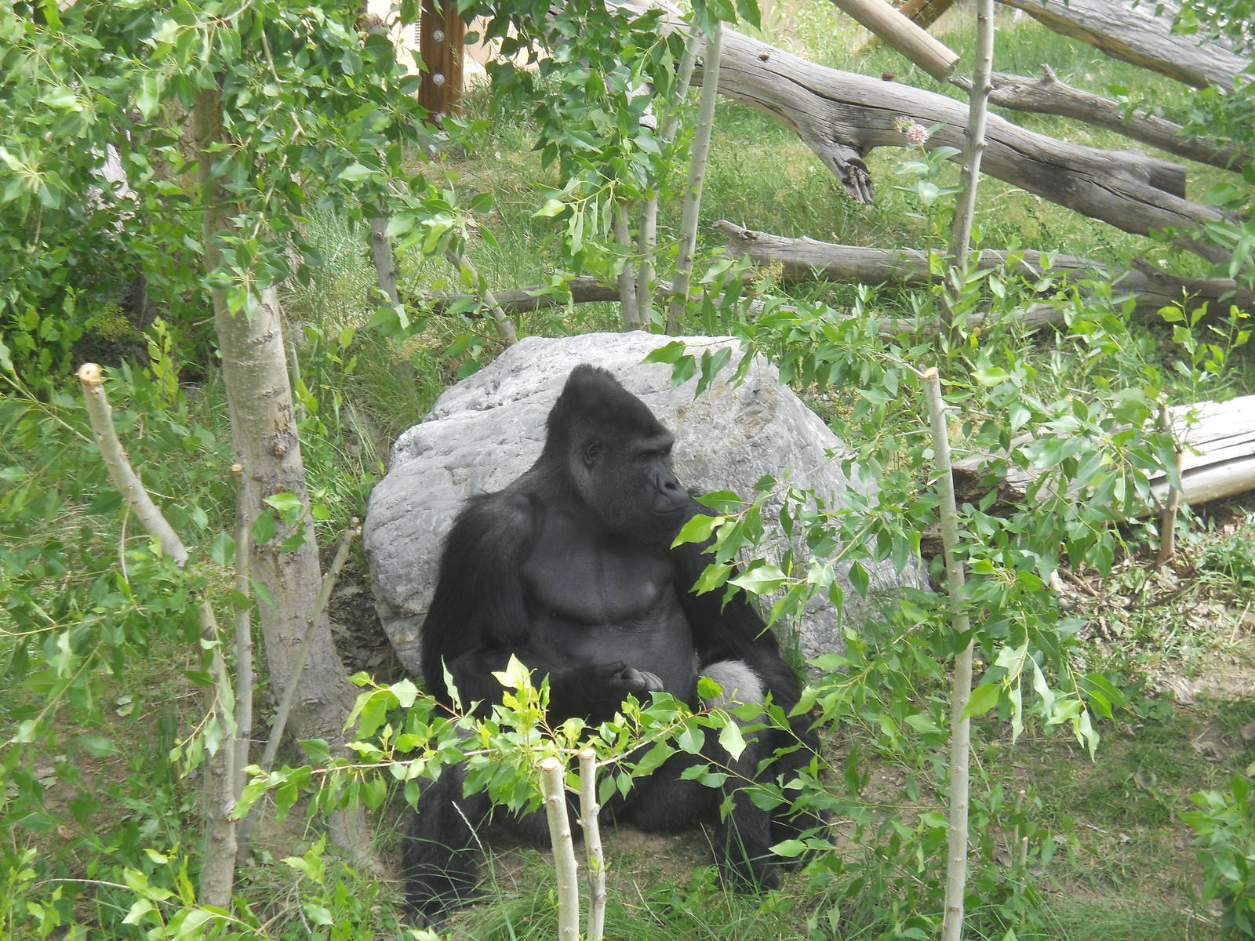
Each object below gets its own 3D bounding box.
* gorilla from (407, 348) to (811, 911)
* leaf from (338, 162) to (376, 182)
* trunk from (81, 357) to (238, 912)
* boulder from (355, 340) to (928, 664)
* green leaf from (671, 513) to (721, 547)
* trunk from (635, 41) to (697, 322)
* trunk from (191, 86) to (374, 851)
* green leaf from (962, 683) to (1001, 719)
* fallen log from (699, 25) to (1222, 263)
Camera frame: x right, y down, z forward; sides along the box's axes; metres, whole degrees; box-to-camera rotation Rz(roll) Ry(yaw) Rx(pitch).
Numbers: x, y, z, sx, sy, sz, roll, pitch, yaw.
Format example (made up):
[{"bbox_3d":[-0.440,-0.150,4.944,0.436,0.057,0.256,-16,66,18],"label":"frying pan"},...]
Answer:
[{"bbox_3d":[-0.036,0.350,7.070,0.900,1.170,0.920,-3,16,-12],"label":"gorilla"},{"bbox_3d":[-0.611,-0.672,6.777,0.080,0.040,0.025,-8,-21,2],"label":"leaf"},{"bbox_3d":[-1.018,0.380,6.637,0.170,1.270,0.160,-8,18,2],"label":"trunk"},{"bbox_3d":[0.044,0.095,8.194,1.420,0.980,1.000,0,16,0],"label":"boulder"},{"bbox_3d":[0.136,0.117,5.911,0.100,0.055,0.025,-30,-1,8],"label":"green leaf"},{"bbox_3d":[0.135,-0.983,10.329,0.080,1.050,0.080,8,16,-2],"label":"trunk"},{"bbox_3d":[-0.846,0.027,7.290,0.200,1.920,0.220,-7,13,2],"label":"trunk"},{"bbox_3d":[0.718,0.467,6.116,0.055,0.090,0.025,42,12,-2],"label":"green leaf"},{"bbox_3d":[1.466,-1.432,13.625,2.590,0.480,0.420,19,0,19],"label":"fallen log"}]

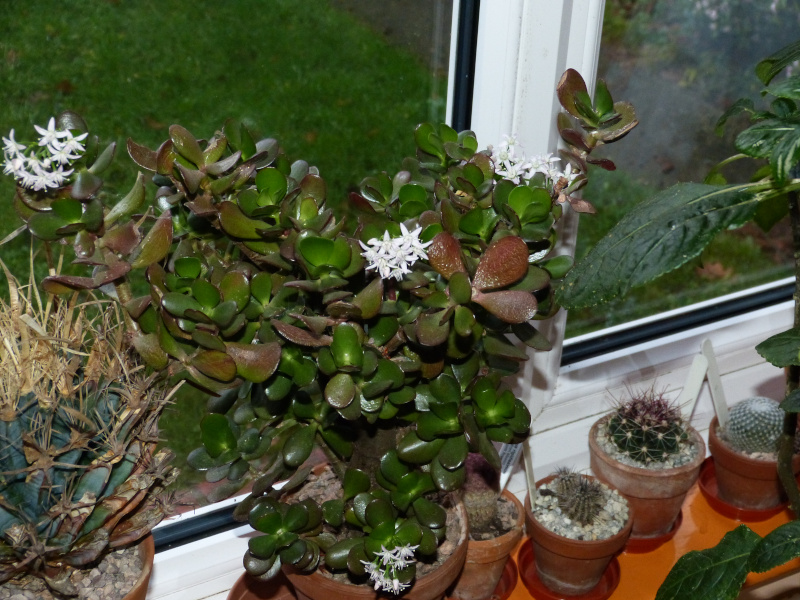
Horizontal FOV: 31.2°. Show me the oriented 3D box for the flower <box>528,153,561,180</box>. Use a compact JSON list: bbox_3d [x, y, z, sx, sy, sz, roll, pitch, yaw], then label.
[{"bbox_3d":[0.096,-0.088,0.950,0.021,0.016,0.017,6,30,5],"label":"flower"}]

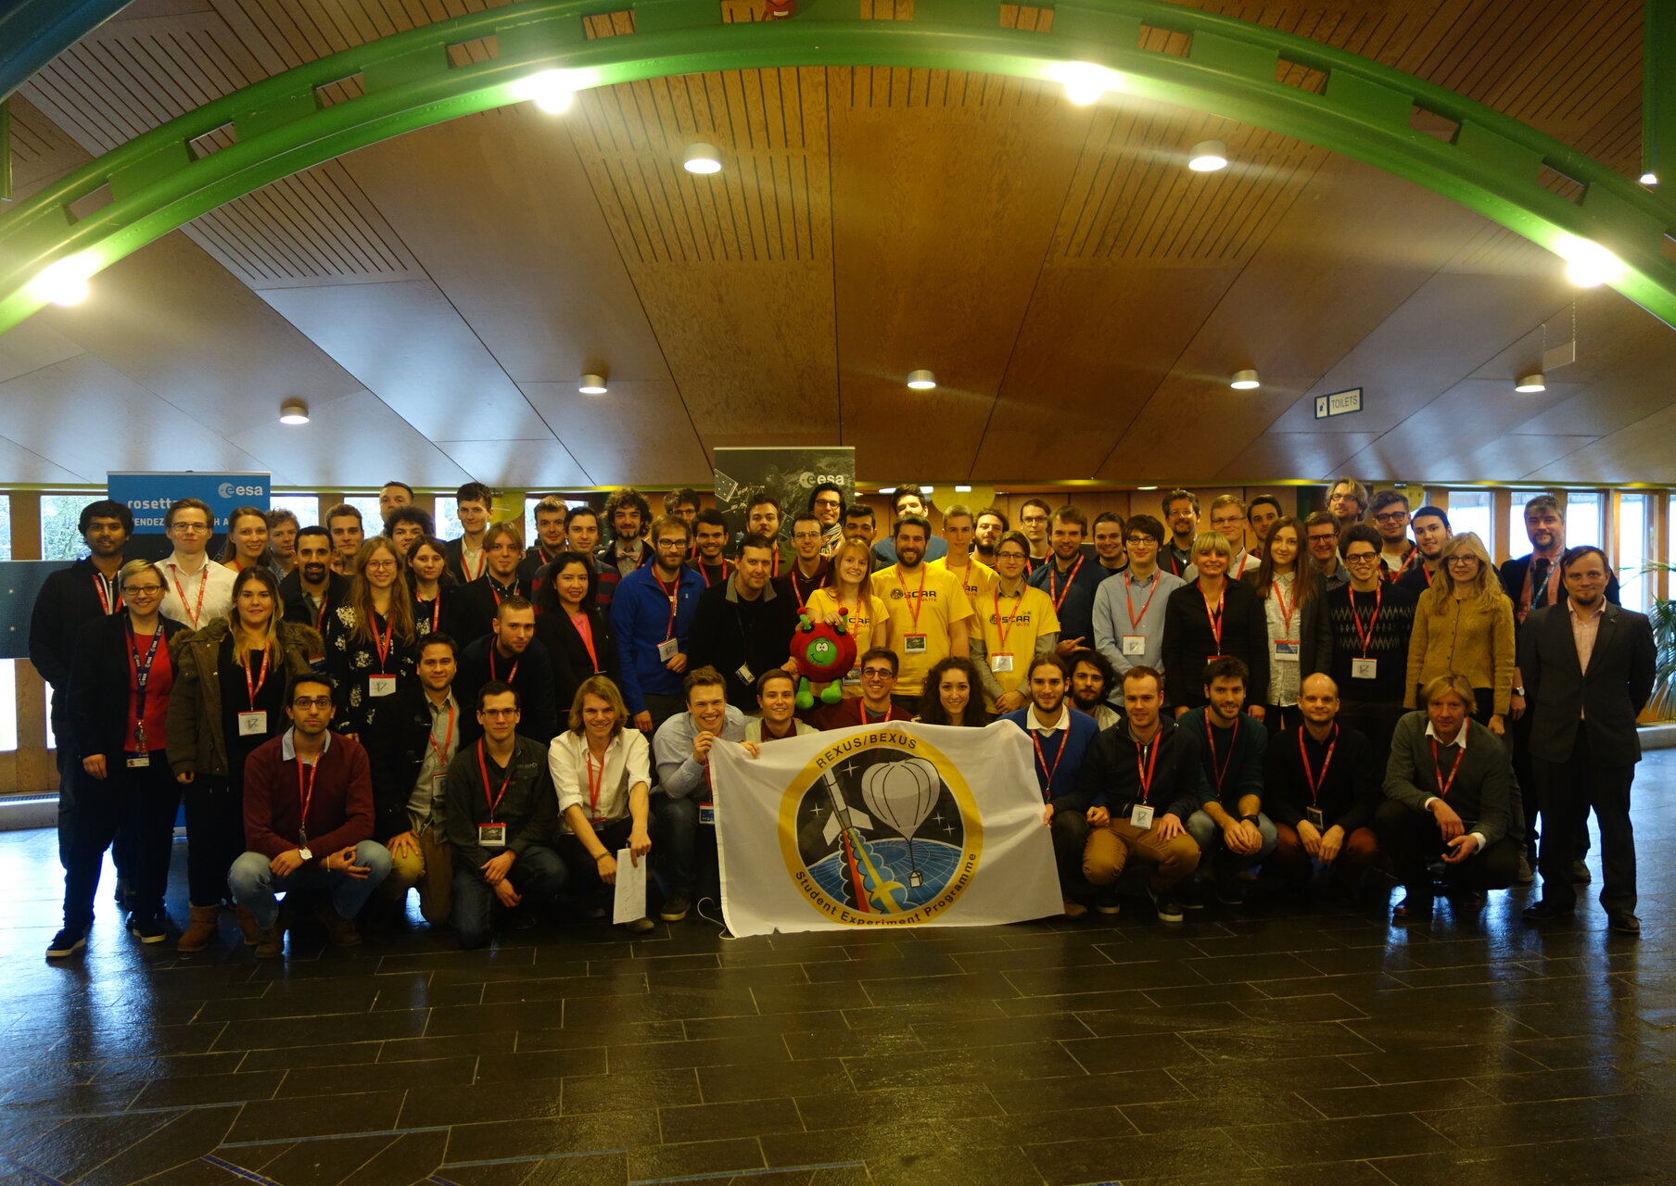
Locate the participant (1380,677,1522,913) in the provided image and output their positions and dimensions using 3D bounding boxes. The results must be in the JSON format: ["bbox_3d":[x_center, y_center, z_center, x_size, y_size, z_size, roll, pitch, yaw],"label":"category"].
[{"bbox_3d":[2.870,0.919,6.500,0.610,1.066,0.680,1,2,23],"label":"participant"}]

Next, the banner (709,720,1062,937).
[{"bbox_3d":[0.213,1.016,6.150,1.520,0.907,0.140,0,2,-8],"label":"banner"}]

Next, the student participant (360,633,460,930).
[{"bbox_3d":[-1.869,0.809,6.150,0.540,1.265,0.660,-1,2,-18],"label":"student participant"}]

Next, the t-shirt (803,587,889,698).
[{"bbox_3d":[0.038,0.245,6.930,0.450,0.581,0.270,0,2,-1],"label":"t-shirt"}]

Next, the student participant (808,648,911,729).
[{"bbox_3d":[0.109,0.856,6.600,0.520,1.200,0.650,0,2,0],"label":"student participant"}]

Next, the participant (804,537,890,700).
[{"bbox_3d":[0.045,0.565,6.850,0.440,1.680,0.380,0,2,2],"label":"participant"}]

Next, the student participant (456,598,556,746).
[{"bbox_3d":[-1.557,0.716,6.528,0.520,1.430,0.680,-1,2,-18],"label":"student participant"}]

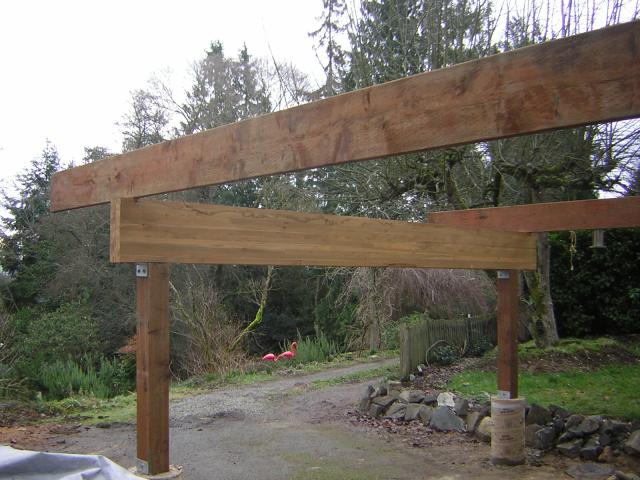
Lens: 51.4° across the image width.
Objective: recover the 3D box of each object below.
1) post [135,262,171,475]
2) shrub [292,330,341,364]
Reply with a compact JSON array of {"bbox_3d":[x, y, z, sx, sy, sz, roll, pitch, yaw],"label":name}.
[{"bbox_3d":[-0.987,0.745,3.940,0.140,1.210,0.140,3,-4,-43],"label":"post"},{"bbox_3d":[-0.074,2.260,14.000,1.020,0.730,0.900,0,-3,0],"label":"shrub"}]

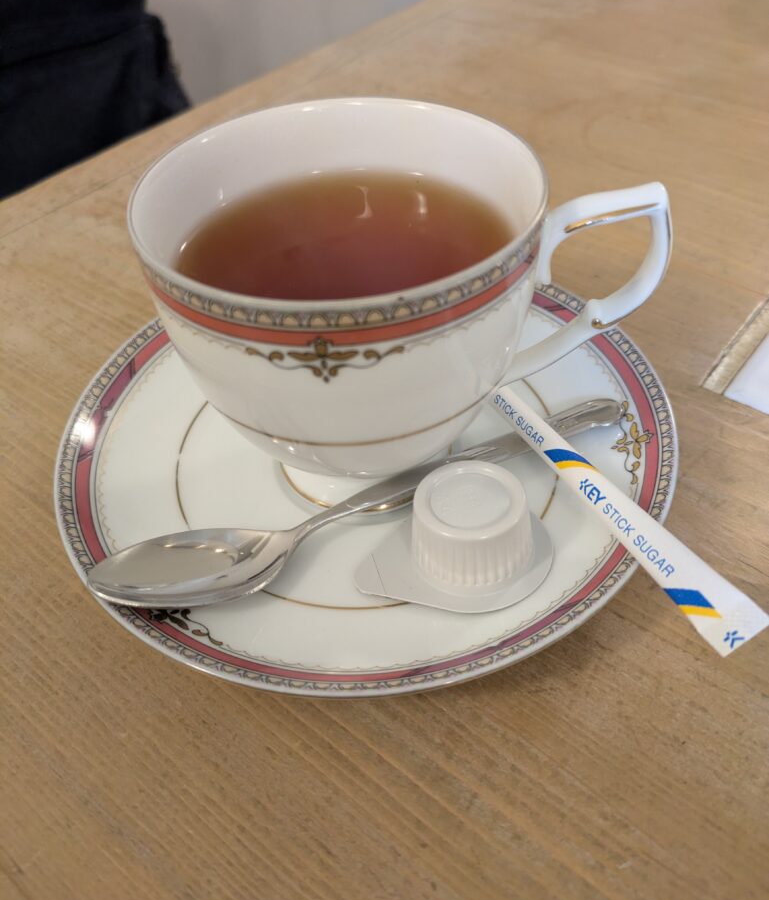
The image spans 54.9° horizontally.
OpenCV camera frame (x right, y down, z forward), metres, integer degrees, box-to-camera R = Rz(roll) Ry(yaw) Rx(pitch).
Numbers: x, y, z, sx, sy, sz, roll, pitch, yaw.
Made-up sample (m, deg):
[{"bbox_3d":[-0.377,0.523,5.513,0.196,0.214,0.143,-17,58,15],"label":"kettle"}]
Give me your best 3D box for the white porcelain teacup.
[{"bbox_3d":[0.006,-0.026,0.170,0.107,0.076,0.080,0,47,4],"label":"white porcelain teacup"}]

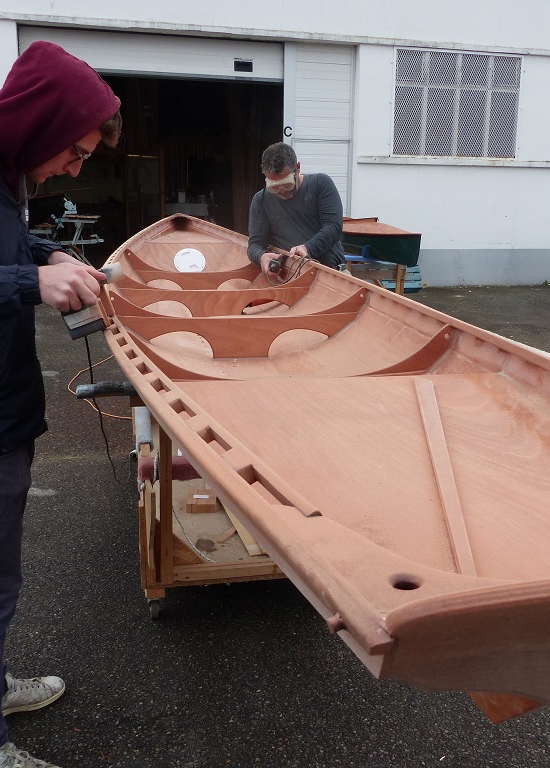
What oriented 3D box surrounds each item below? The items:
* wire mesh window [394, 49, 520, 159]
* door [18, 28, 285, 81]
[{"bbox_3d":[2.789,-4.248,11.329,2.089,1.530,0.100,-3,13,-13],"label":"wire mesh window"},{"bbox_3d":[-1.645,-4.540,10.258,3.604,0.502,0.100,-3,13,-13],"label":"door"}]

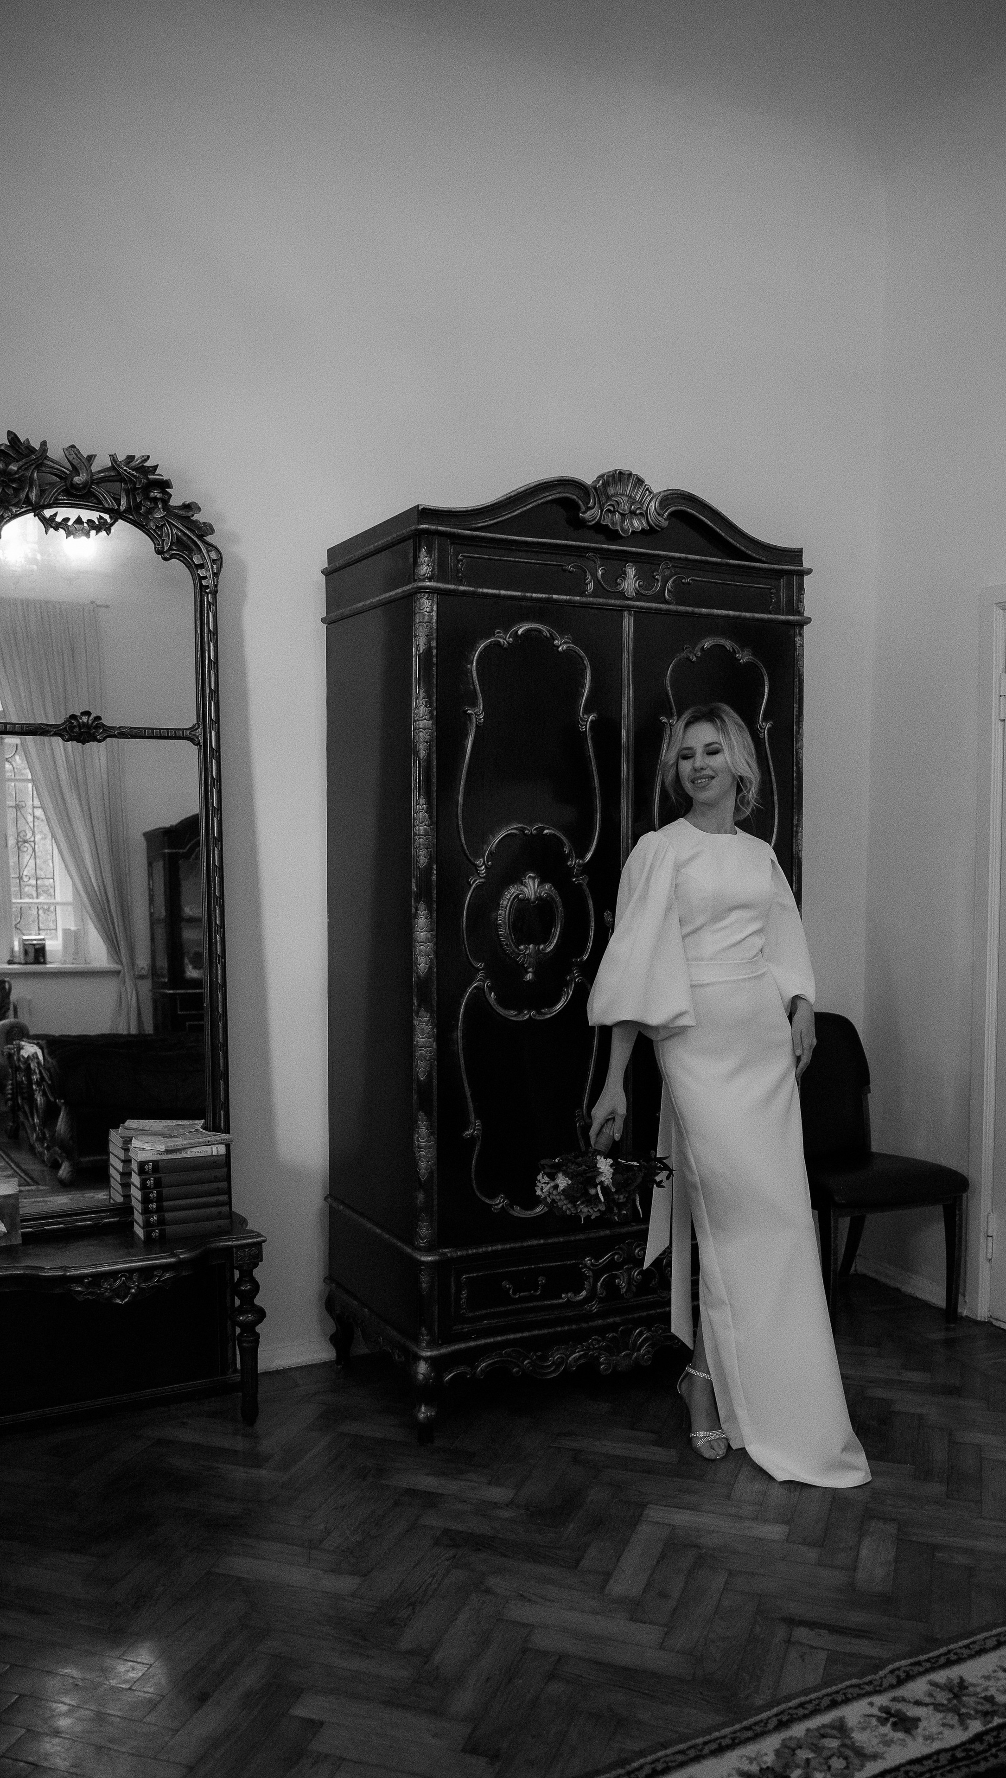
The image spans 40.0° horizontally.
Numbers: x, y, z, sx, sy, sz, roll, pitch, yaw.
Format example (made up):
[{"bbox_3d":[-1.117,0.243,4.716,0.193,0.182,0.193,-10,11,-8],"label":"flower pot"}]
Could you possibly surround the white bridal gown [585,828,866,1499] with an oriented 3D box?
[{"bbox_3d":[0.527,0.560,3.230,0.570,1.475,0.480,0,2,-14],"label":"white bridal gown"}]

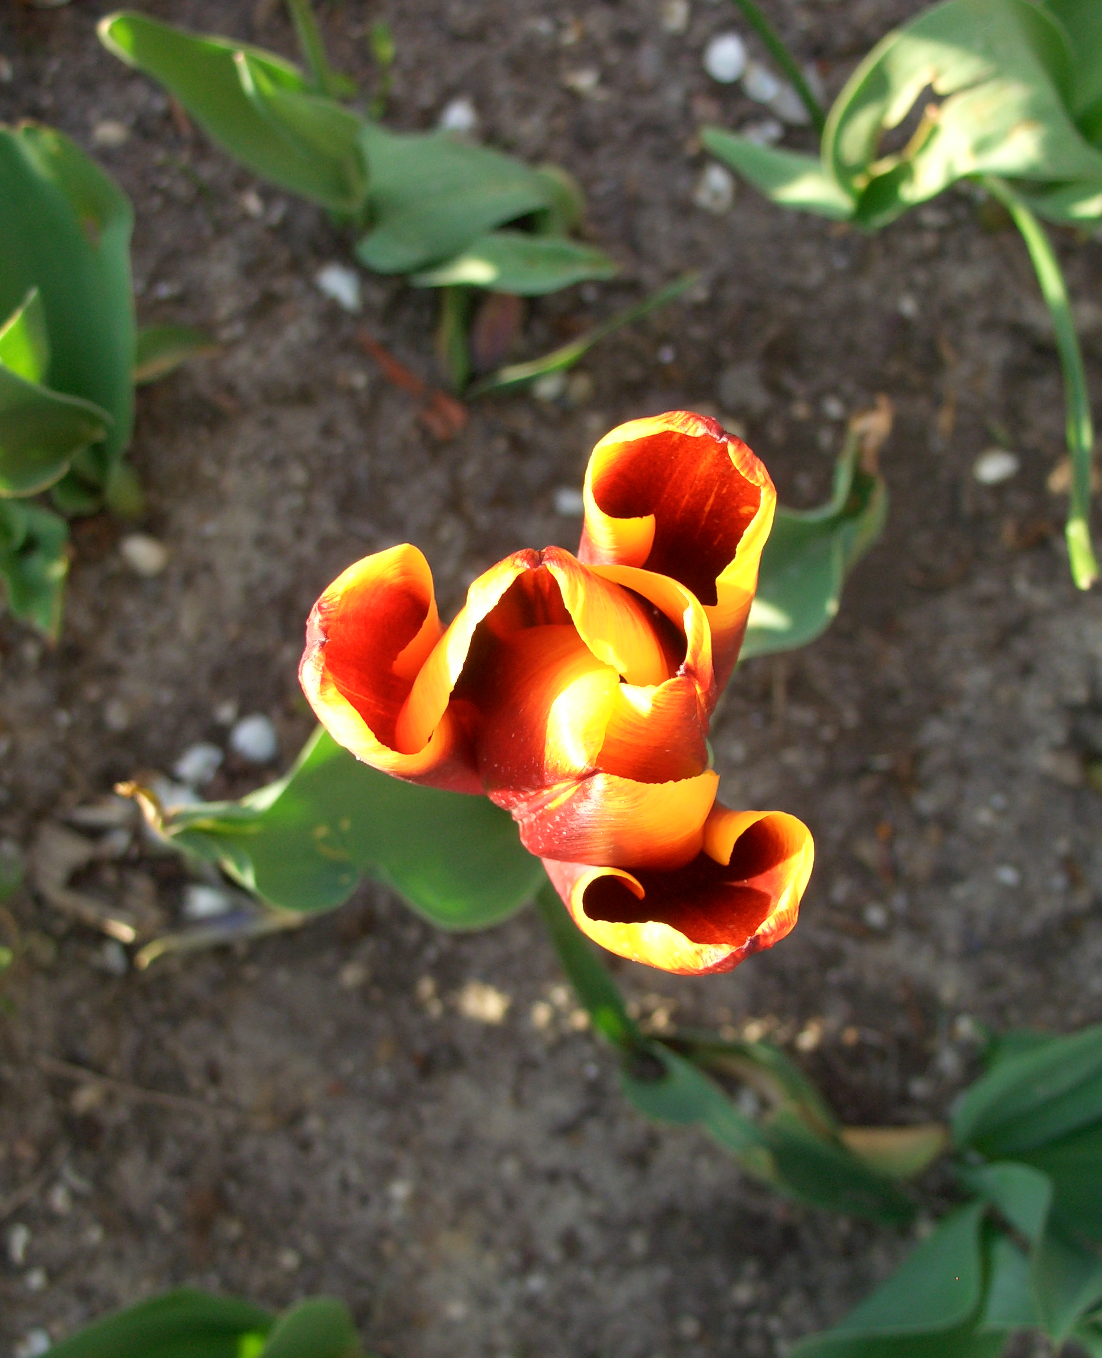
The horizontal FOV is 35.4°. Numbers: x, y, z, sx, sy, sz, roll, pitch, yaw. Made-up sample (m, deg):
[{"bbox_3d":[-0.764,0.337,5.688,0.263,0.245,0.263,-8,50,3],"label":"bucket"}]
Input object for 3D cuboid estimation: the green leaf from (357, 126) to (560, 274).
[{"bbox_3d":[-0.035,-0.181,0.651,0.072,0.035,0.052,-12,76,-1],"label":"green leaf"}]

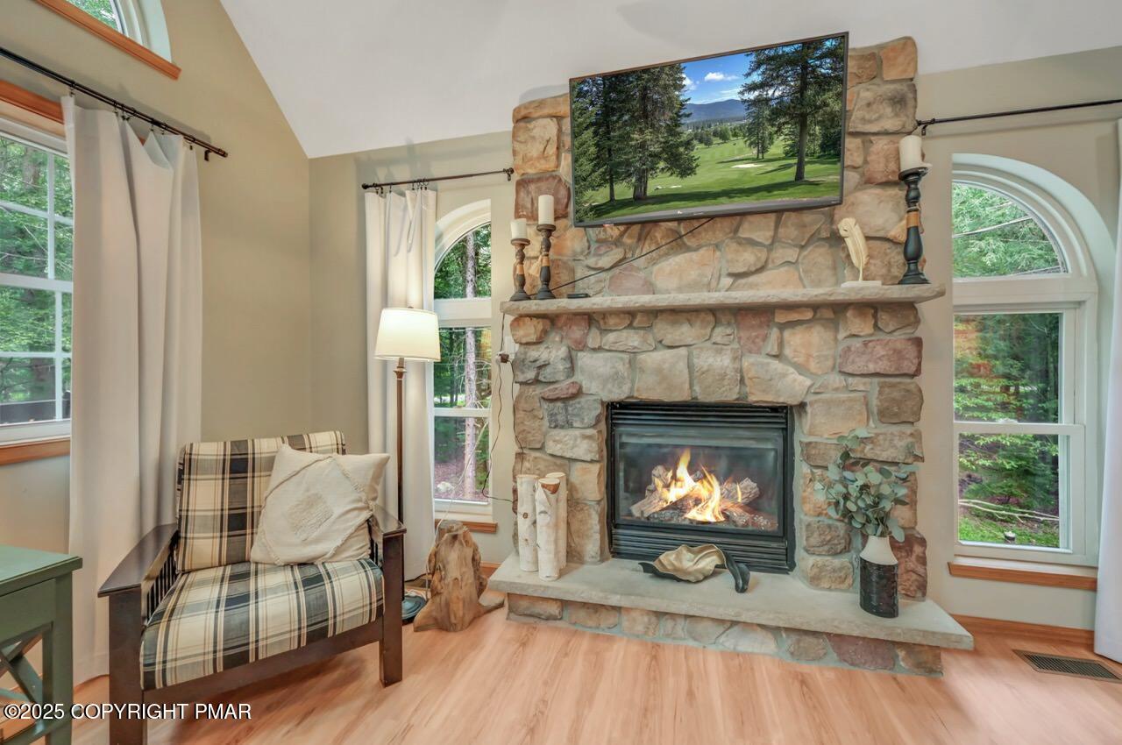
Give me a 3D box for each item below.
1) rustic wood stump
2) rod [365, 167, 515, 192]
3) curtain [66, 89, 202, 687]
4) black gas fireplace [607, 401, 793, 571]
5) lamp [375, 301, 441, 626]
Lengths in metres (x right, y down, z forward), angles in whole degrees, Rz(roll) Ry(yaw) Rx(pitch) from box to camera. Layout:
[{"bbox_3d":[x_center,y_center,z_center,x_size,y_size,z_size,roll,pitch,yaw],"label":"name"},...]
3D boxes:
[{"bbox_3d":[-0.465,0.921,2.039,0.332,0.460,0.303,0,0,13],"label":"rustic wood stump"},{"bbox_3d":[-0.696,-1.068,2.423,0.926,0.064,0.082,0,0,13],"label":"rod"},{"bbox_3d":[-1.686,0.077,1.755,0.117,2.103,0.449,0,0,13],"label":"curtain"},{"bbox_3d":[0.681,0.546,2.238,0.854,0.790,0.291,0,0,13],"label":"black gas fireplace"},{"bbox_3d":[-0.750,0.416,2.105,0.309,1.470,0.309,0,0,13],"label":"lamp"}]

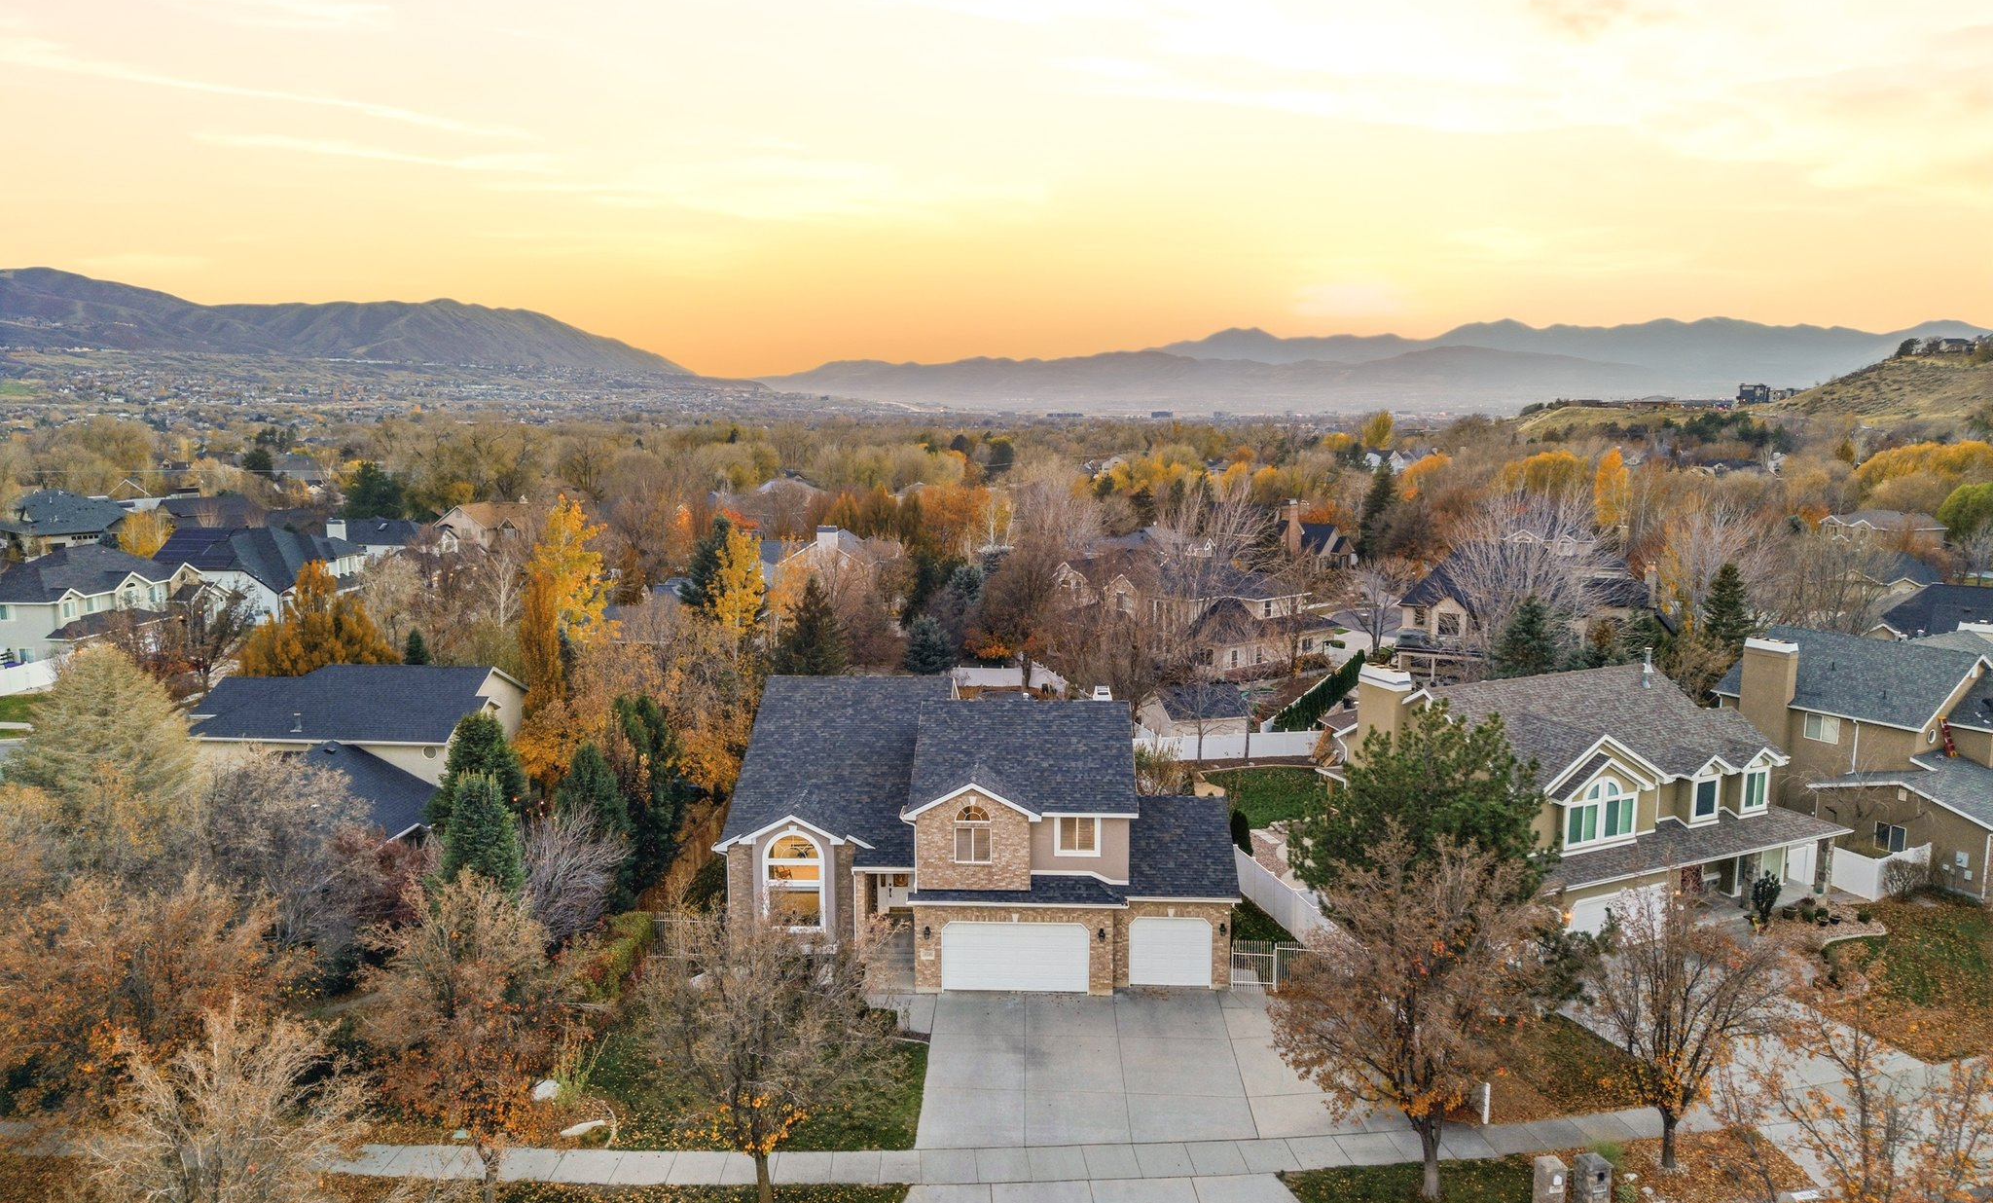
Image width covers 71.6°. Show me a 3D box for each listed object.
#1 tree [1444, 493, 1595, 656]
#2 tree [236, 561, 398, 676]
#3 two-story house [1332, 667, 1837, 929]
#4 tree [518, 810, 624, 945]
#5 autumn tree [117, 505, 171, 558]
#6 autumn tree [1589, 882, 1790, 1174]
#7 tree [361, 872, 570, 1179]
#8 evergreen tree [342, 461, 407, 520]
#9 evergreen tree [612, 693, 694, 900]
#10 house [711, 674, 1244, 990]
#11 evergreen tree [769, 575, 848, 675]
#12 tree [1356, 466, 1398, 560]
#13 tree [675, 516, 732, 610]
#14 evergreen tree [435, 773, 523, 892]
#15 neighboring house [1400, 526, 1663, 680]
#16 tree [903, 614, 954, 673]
[{"bbox_3d":[37.126,-0.507,98.063,11.200,14.553,11.200,0,8,0],"label":"tree"},{"bbox_3d":[-43.260,2.634,87.220,10.200,10.200,10.200,-4,9,-26],"label":"tree"},{"bbox_3d":[22.940,7.030,53.840,15.800,8.800,11.600,-4,9,-25],"label":"two-story house"},{"bbox_3d":[-15.295,10.094,49.256,3.800,5.200,3.800,-3,9,-18],"label":"tree"},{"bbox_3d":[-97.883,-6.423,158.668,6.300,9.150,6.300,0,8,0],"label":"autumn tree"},{"bbox_3d":[18.323,11.291,36.201,5.200,7.600,5.200,4,9,28],"label":"autumn tree"},{"bbox_3d":[-13.308,11.238,34.486,5.600,8.500,5.600,-3,9,-22],"label":"tree"},{"bbox_3d":[-85.954,-12.731,190.950,8.800,12.999,8.800,0,8,0],"label":"evergreen tree"},{"bbox_3d":[-13.600,7.650,55.070,3.200,7.950,3.200,0,8,0],"label":"evergreen tree"},{"bbox_3d":[-0.484,7.526,53.698,17.800,9.100,16.000,0,8,2],"label":"house"},{"bbox_3d":[-11.820,3.109,86.695,5.300,9.519,5.300,0,8,0],"label":"evergreen tree"},{"bbox_3d":[49.190,-11.338,178.917,5.400,12.558,5.400,0,8,0],"label":"tree"},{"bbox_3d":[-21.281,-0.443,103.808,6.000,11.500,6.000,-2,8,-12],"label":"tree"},{"bbox_3d":[-19.797,9.208,53.001,3.300,5.496,3.300,0,8,0],"label":"evergreen tree"},{"bbox_3d":[42.220,0.740,110.610,16.400,10.200,13.000,5,10,30],"label":"neighboring house"},{"bbox_3d":[-5.490,3.580,112.370,4.000,5.070,4.000,0,8,0],"label":"tree"}]

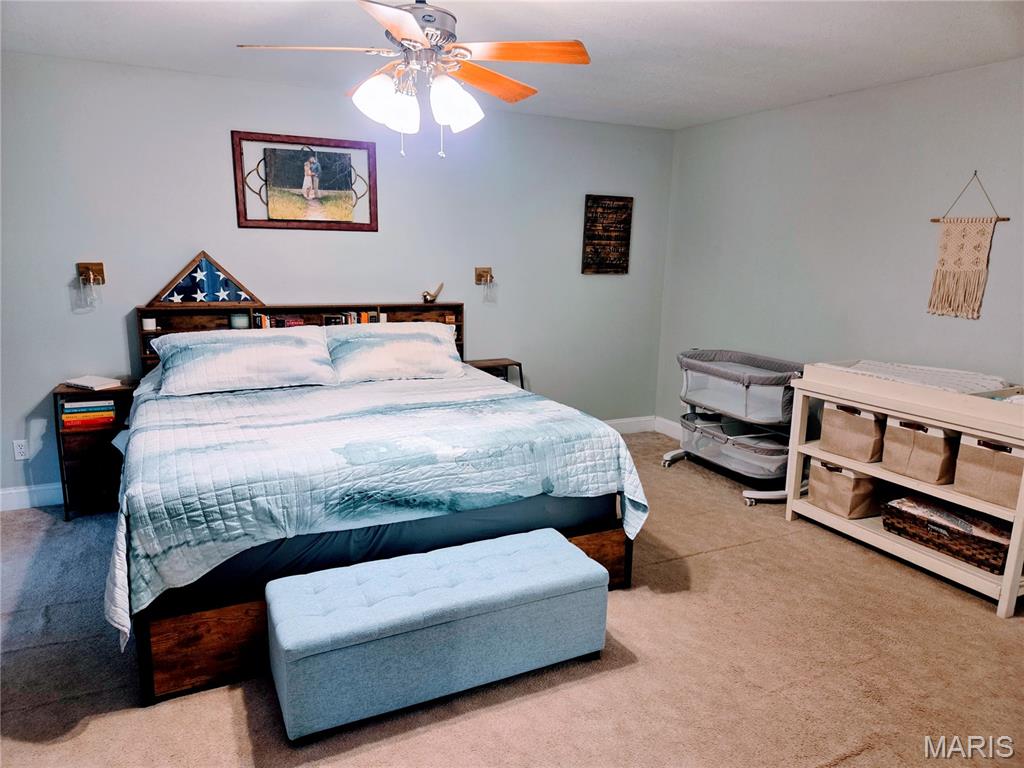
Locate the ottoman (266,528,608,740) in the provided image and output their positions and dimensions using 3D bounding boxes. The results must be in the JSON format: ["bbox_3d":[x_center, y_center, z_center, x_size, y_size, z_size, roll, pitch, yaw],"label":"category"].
[{"bbox_3d":[-0.248,0.855,2.483,1.148,0.382,0.403,-4,13,-26],"label":"ottoman"}]

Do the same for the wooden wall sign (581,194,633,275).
[{"bbox_3d":[0.728,-1.133,5.202,0.430,0.578,0.025,-4,13,-26],"label":"wooden wall sign"}]

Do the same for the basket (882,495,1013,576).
[{"bbox_3d":[2.183,0.720,3.327,0.320,0.143,0.595,-4,13,-26],"label":"basket"}]

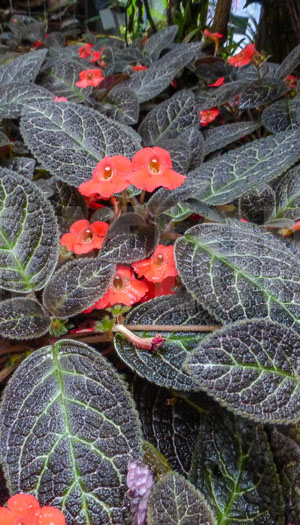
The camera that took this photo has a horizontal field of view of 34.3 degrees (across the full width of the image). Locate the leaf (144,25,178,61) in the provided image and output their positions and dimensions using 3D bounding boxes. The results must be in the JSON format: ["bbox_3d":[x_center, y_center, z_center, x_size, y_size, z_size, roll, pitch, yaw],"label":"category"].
[{"bbox_3d":[0.013,-0.274,0.603,0.038,0.012,0.061,28,78,28],"label":"leaf"}]

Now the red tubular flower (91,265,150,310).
[{"bbox_3d":[-0.018,0.015,0.270,0.030,0.023,0.019,4,13,6],"label":"red tubular flower"}]

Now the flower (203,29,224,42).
[{"bbox_3d":[0.097,-0.340,0.740,0.030,0.022,0.028,-18,3,10],"label":"flower"}]

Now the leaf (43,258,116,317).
[{"bbox_3d":[-0.037,0.014,0.273,0.047,0.010,0.027,-39,68,-19],"label":"leaf"}]

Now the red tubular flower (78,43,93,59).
[{"bbox_3d":[-0.112,-0.372,0.857,0.027,0.028,0.024,5,9,8],"label":"red tubular flower"}]

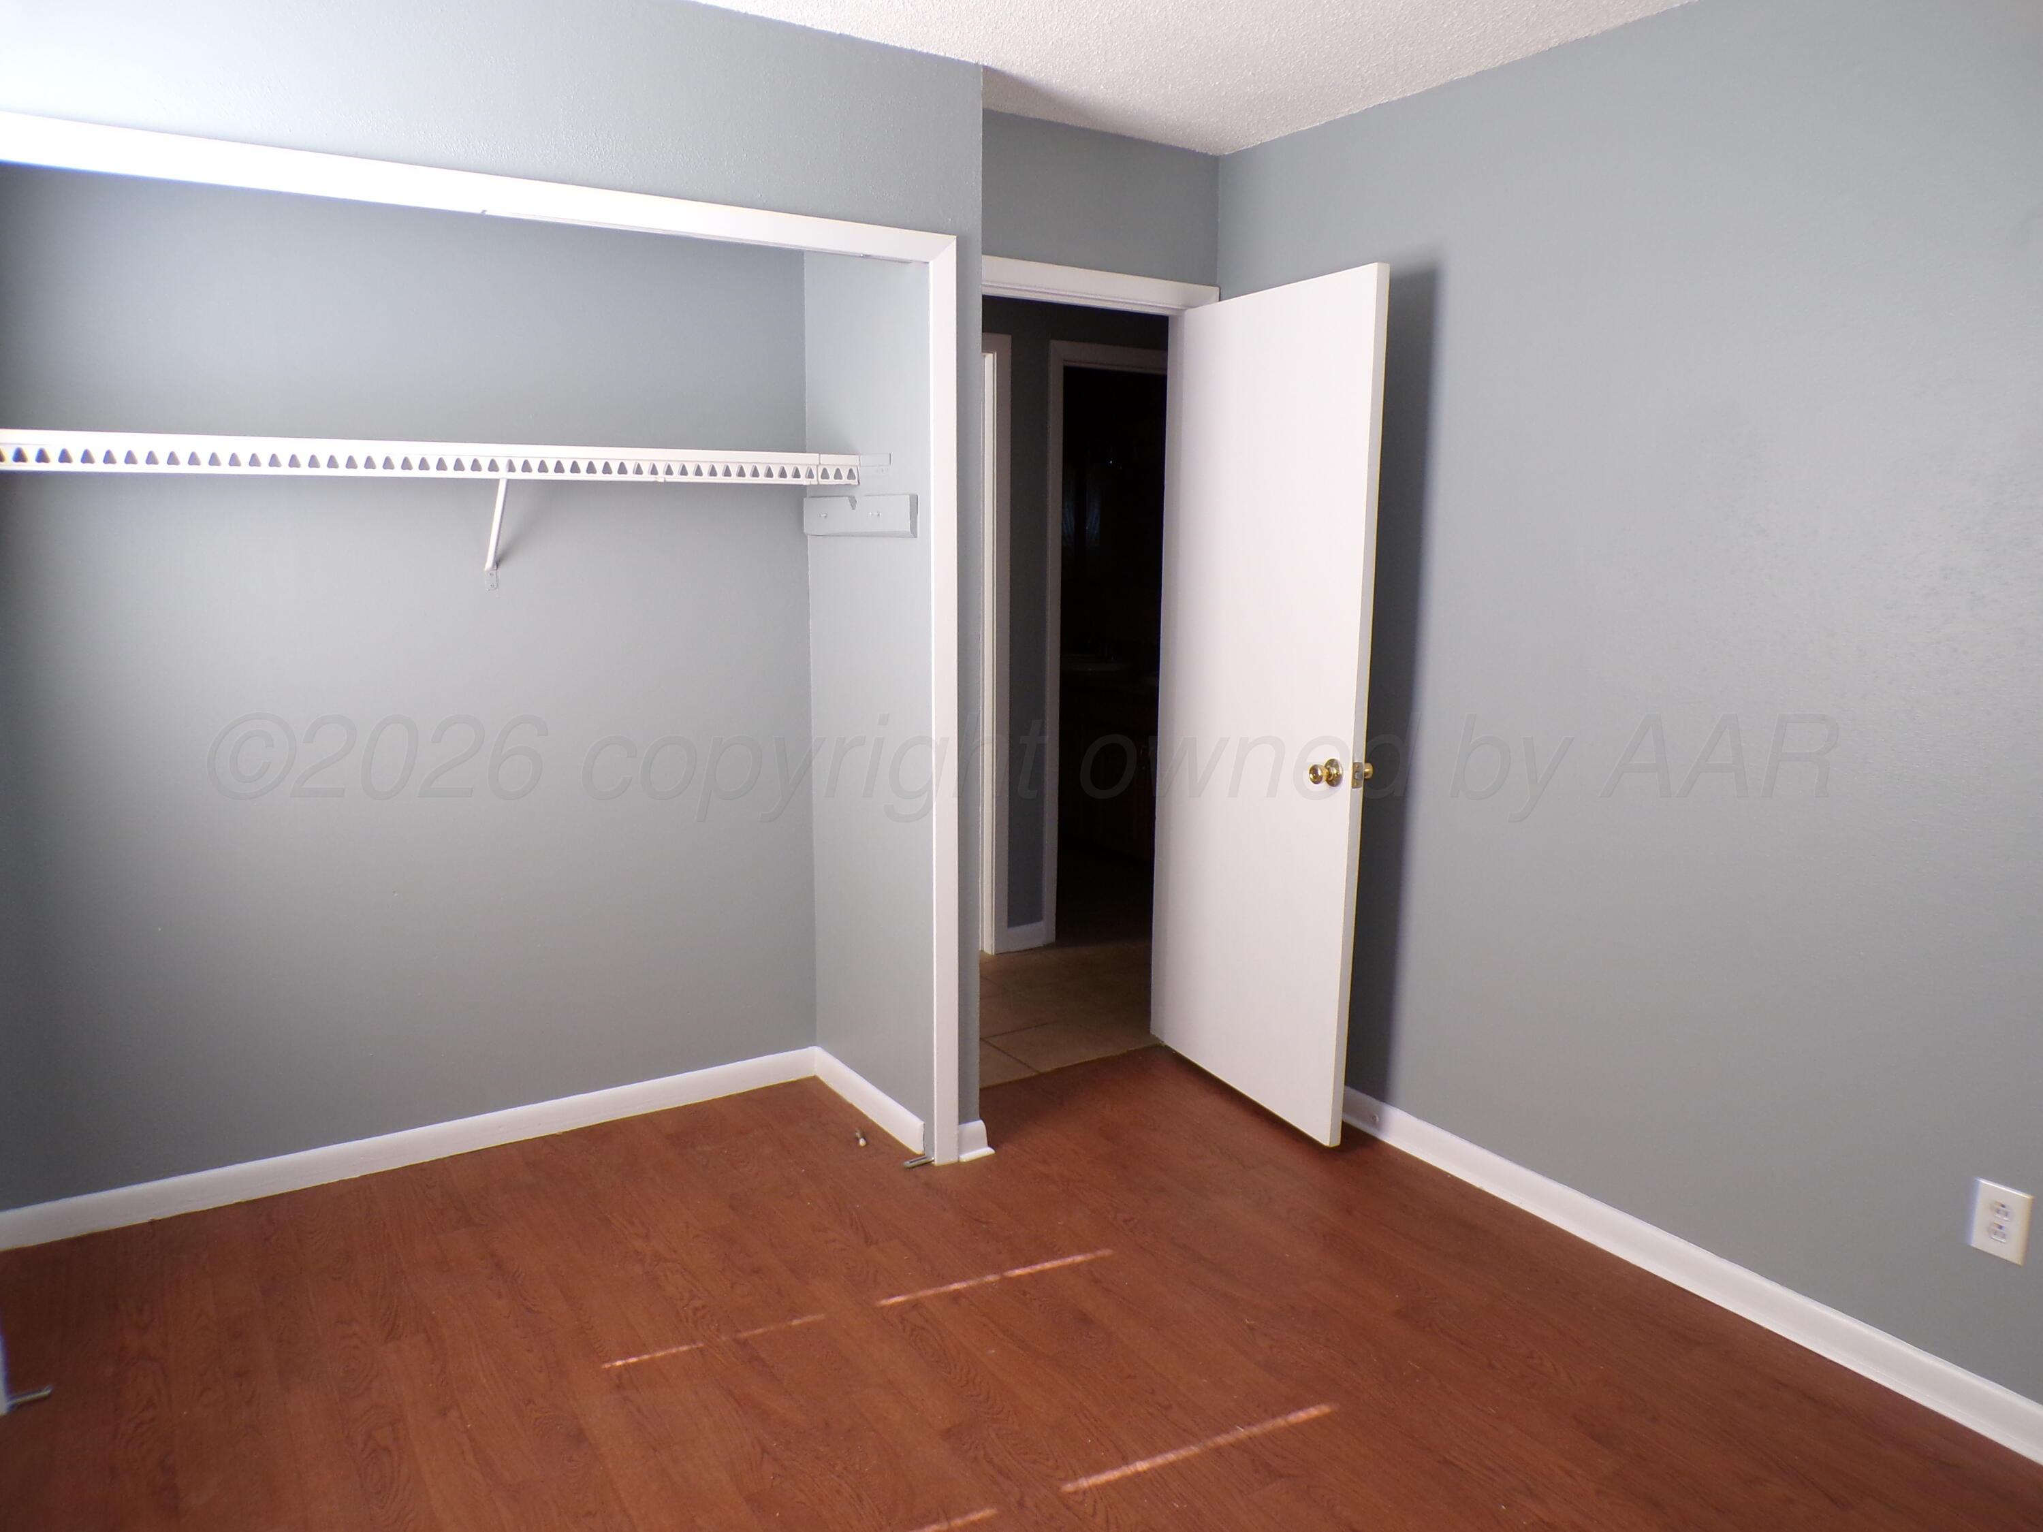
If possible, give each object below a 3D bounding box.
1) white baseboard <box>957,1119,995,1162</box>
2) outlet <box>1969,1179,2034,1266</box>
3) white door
[{"bbox_3d":[-0.111,0.884,3.364,0.095,0.087,0.028,-6,12,-32],"label":"white baseboard"},{"bbox_3d":[1.599,0.744,2.310,0.010,0.118,0.076,-6,12,-32],"label":"outlet"},{"bbox_3d":[0.606,-0.145,3.579,0.038,2.032,0.760,-4,11,-26],"label":"white door"}]

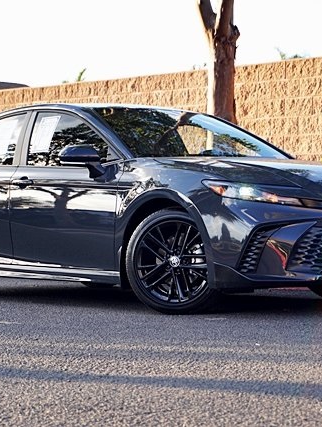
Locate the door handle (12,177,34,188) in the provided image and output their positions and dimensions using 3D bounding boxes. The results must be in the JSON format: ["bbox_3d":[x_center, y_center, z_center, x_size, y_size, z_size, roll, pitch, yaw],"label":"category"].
[{"bbox_3d":[-0.989,-0.223,8.526,0.060,0.075,0.255,-1,0,-41],"label":"door handle"}]

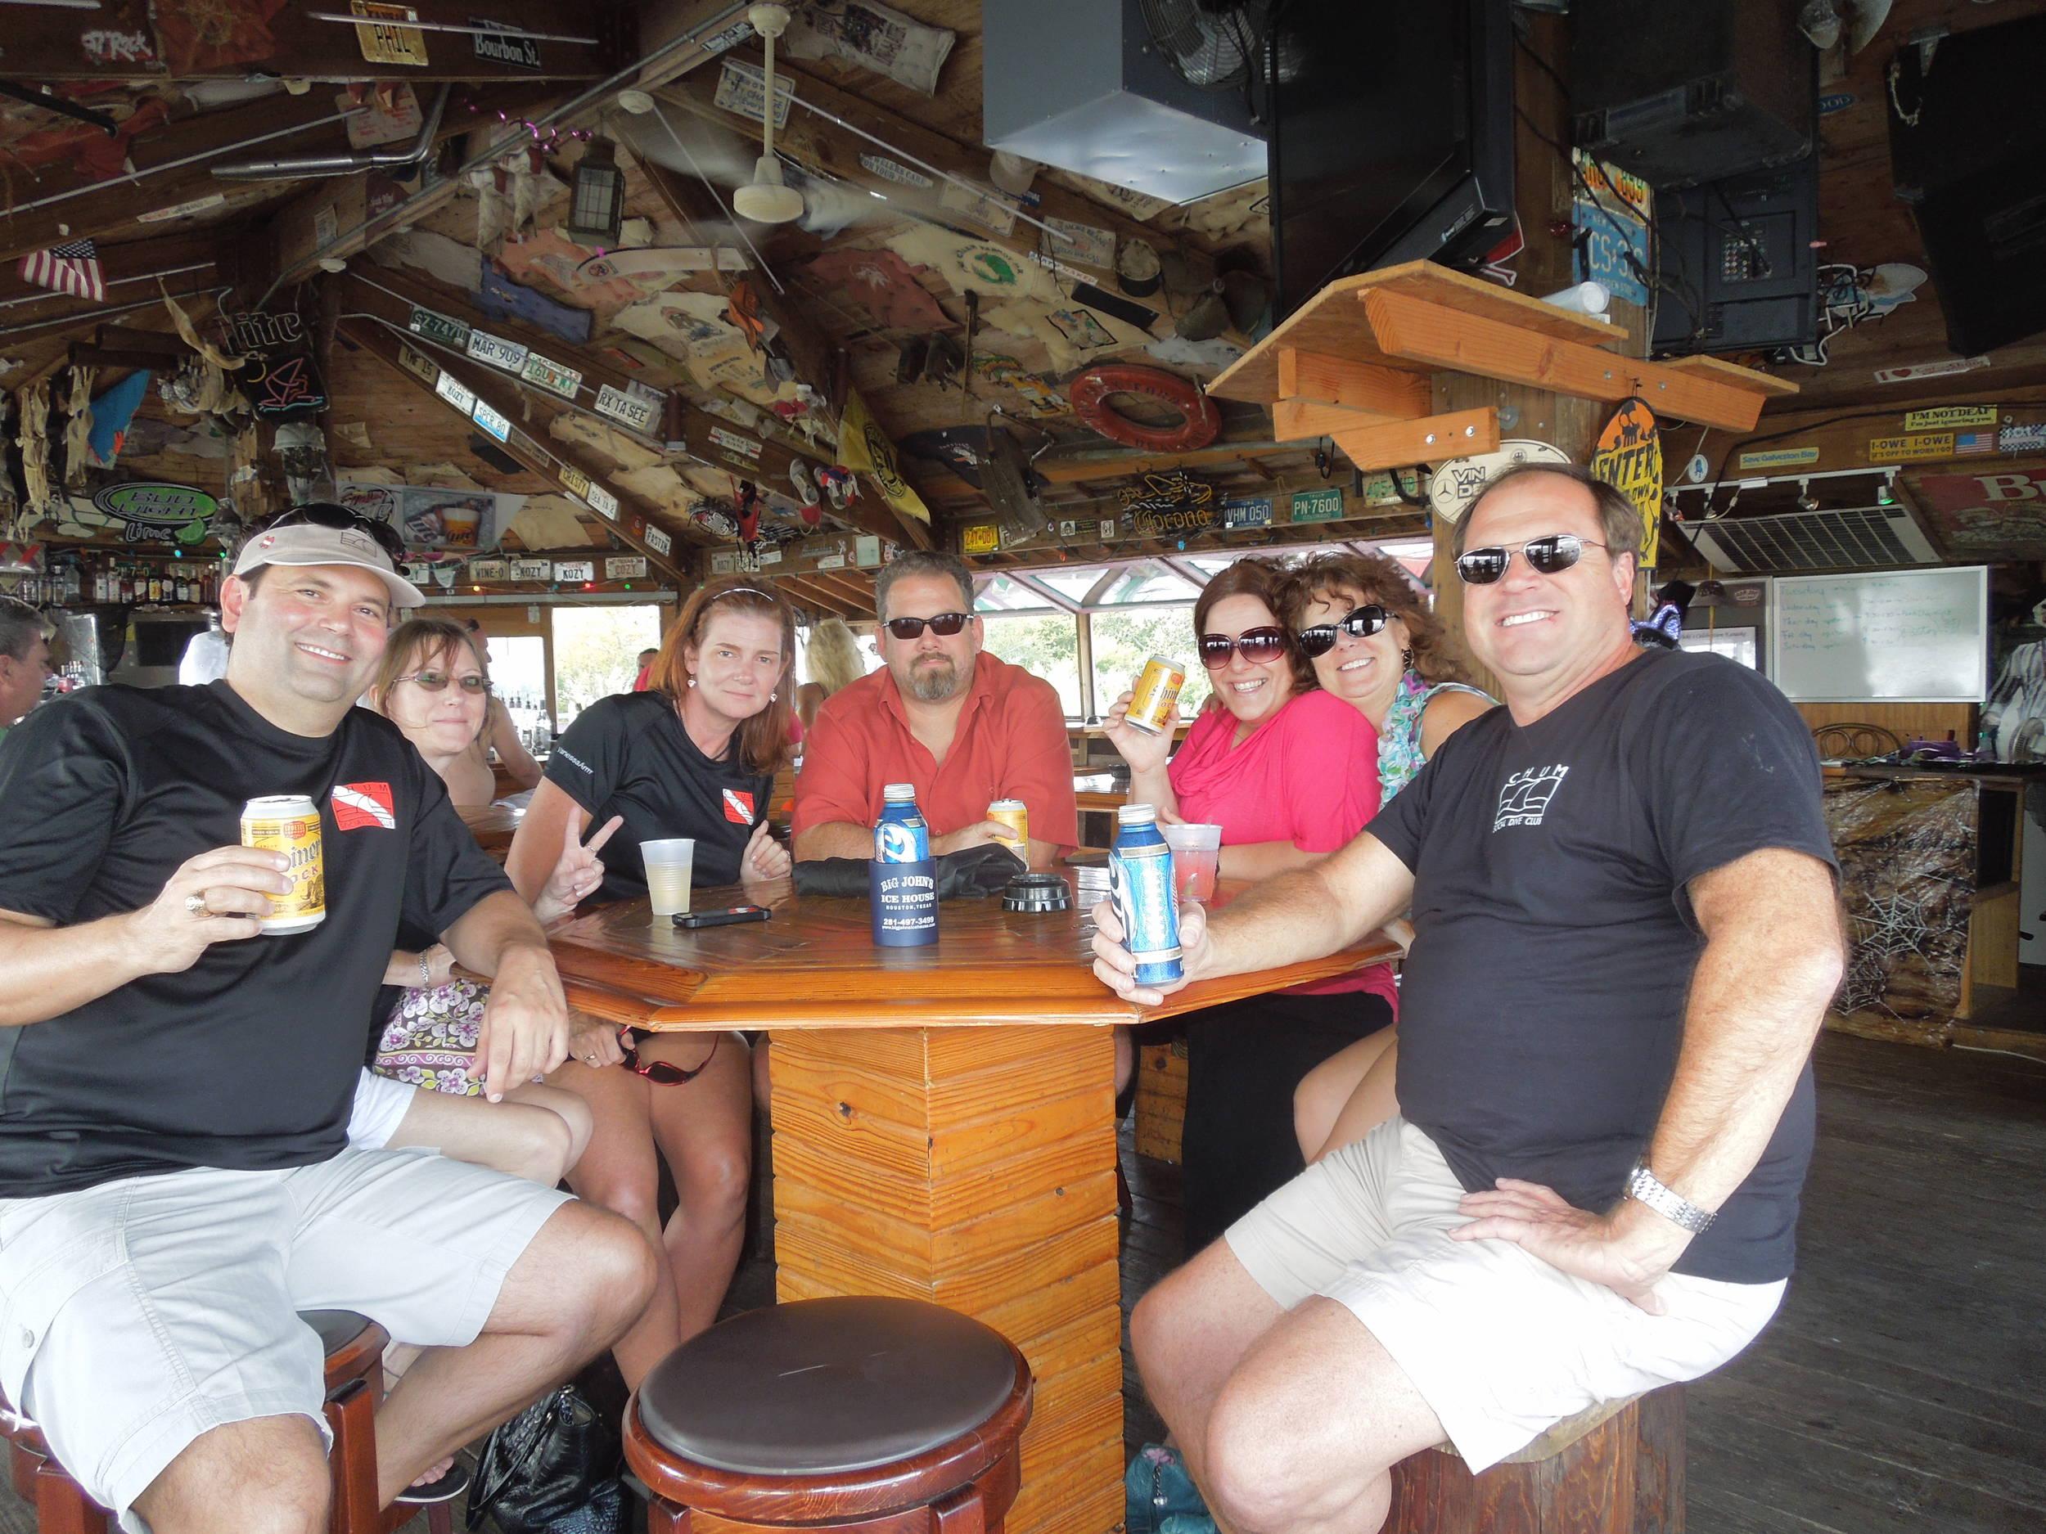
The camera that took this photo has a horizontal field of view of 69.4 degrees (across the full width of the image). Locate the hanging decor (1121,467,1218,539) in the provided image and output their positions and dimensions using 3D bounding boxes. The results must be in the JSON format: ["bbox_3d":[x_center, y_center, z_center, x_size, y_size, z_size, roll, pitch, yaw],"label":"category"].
[{"bbox_3d":[0.827,-1.486,8.350,0.660,0.370,0.120,2,4,41],"label":"hanging decor"}]

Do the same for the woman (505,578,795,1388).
[{"bbox_3d":[-0.544,0.382,2.195,0.500,1.340,0.720,-3,4,-27],"label":"woman"}]

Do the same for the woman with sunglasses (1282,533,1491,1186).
[{"bbox_3d":[0.596,0.337,2.304,0.500,1.340,0.720,2,5,45],"label":"woman with sunglasses"}]

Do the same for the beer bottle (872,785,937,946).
[{"bbox_3d":[-0.146,0.112,1.784,0.078,0.190,0.078,-1,3,-6],"label":"beer bottle"}]

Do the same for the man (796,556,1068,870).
[{"bbox_3d":[-0.150,0.305,2.542,0.540,1.360,0.720,-1,3,-2],"label":"man"}]

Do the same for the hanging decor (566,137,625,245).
[{"bbox_3d":[-1.675,-2.274,5.800,0.175,0.400,0.175,-1,3,0],"label":"hanging decor"}]

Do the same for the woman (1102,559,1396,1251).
[{"bbox_3d":[0.356,0.370,2.326,0.500,1.400,0.660,1,4,30],"label":"woman"}]

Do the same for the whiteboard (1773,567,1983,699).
[{"bbox_3d":[4.040,-0.617,7.000,0.030,0.620,0.930,-4,5,-43],"label":"whiteboard"}]

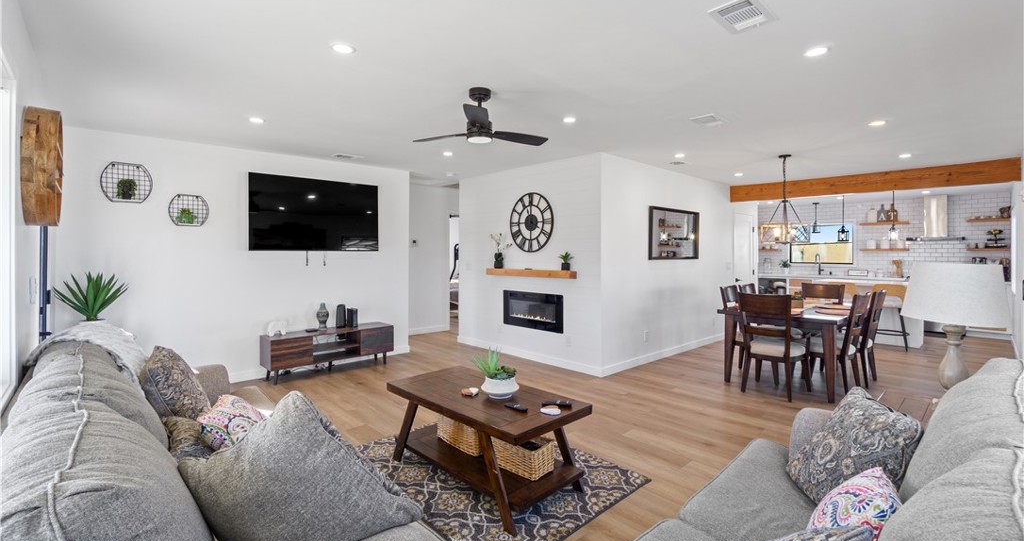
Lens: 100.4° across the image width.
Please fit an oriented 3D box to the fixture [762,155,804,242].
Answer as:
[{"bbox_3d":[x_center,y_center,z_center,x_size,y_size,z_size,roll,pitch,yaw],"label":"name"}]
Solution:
[{"bbox_3d":[3.075,-0.795,4.798,0.364,0.990,0.364,0,2,-12],"label":"fixture"}]

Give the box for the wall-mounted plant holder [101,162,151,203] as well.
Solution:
[{"bbox_3d":[-3.467,-0.780,3.845,0.350,0.350,0.100,-2,3,-42],"label":"wall-mounted plant holder"}]

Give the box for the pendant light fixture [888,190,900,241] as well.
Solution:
[{"bbox_3d":[5.922,-0.891,6.615,0.141,0.889,0.141,-2,3,-45],"label":"pendant light fixture"}]

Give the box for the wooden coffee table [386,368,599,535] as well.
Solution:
[{"bbox_3d":[-0.185,1.009,2.629,1.182,0.505,0.616,2,3,44],"label":"wooden coffee table"}]

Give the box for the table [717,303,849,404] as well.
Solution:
[{"bbox_3d":[3.242,0.805,4.782,1.650,0.766,1.020,-2,3,-38],"label":"table"}]

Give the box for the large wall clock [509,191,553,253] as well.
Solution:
[{"bbox_3d":[0.233,-0.607,5.371,0.035,0.755,0.750,-2,3,-40],"label":"large wall clock"}]

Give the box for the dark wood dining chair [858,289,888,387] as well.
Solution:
[{"bbox_3d":[3.665,0.699,4.679,0.470,0.985,0.570,-2,3,-38],"label":"dark wood dining chair"}]

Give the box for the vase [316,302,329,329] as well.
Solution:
[{"bbox_3d":[-2.211,0.525,4.979,0.126,0.323,0.126,-2,3,-43],"label":"vase"}]

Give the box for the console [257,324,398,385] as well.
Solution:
[{"bbox_3d":[-2.075,0.931,4.951,1.360,0.470,0.350,-2,3,-42],"label":"console"}]

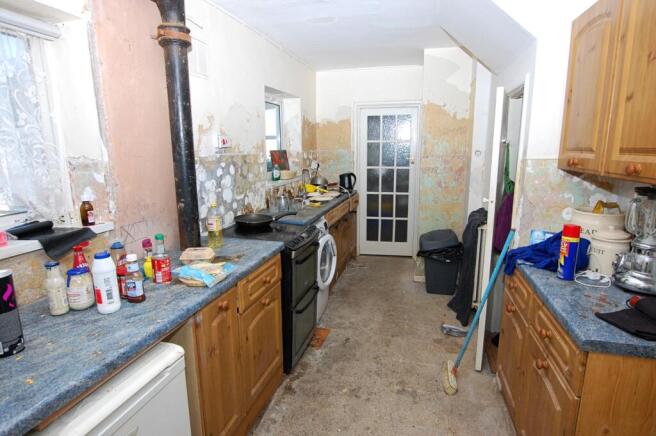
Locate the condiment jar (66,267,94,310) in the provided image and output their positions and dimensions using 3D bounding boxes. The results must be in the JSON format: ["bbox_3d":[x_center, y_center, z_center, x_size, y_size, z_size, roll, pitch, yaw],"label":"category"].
[{"bbox_3d":[-0.892,0.254,1.245,0.083,0.135,0.083,-8,13,-36],"label":"condiment jar"}]

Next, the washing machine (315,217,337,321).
[{"bbox_3d":[-0.285,0.467,3.111,0.665,0.850,0.600,3,11,14],"label":"washing machine"}]

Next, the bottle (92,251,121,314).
[{"bbox_3d":[-0.771,0.223,1.205,0.074,0.211,0.074,-7,13,-33],"label":"bottle"}]

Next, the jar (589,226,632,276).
[{"bbox_3d":[1.271,0.148,1.557,0.138,0.216,0.138,9,14,39],"label":"jar"}]

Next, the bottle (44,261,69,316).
[{"bbox_3d":[-0.962,0.249,1.224,0.058,0.182,0.058,-9,14,-39],"label":"bottle"}]

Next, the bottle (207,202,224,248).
[{"bbox_3d":[-0.673,0.040,2.055,0.084,0.273,0.084,-2,11,-8],"label":"bottle"}]

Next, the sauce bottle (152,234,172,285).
[{"bbox_3d":[-0.726,0.176,1.508,0.064,0.214,0.064,-6,12,-28],"label":"sauce bottle"}]

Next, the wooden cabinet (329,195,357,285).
[{"bbox_3d":[-0.079,0.245,4.180,0.595,0.885,1.640,3,11,14],"label":"wooden cabinet"}]

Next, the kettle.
[{"bbox_3d":[0.271,-0.472,4.621,0.218,0.245,0.160,0,11,3],"label":"kettle"}]

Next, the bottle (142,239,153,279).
[{"bbox_3d":[-0.787,0.179,1.529,0.050,0.175,0.050,-6,12,-28],"label":"bottle"}]

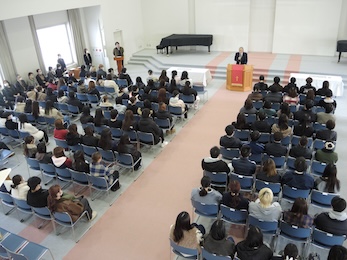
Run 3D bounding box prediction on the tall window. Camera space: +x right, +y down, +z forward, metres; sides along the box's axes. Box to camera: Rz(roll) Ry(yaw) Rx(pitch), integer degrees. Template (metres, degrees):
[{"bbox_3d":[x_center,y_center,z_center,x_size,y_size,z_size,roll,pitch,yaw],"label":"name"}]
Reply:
[{"bbox_3d":[-6.204,-4.418,15.143,0.180,2.200,2.050,9,30,23],"label":"tall window"}]

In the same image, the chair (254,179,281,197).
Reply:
[{"bbox_3d":[1.953,1.246,5.752,0.510,0.770,0.550,8,30,24],"label":"chair"}]

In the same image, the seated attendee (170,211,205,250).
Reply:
[{"bbox_3d":[0.311,1.686,4.645,0.500,1.250,0.740,8,30,24],"label":"seated attendee"}]

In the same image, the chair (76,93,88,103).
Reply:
[{"bbox_3d":[-3.590,-1.201,11.835,0.520,0.780,0.520,8,29,24],"label":"chair"}]

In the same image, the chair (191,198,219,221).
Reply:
[{"bbox_3d":[0.685,1.620,5.604,0.520,0.780,0.520,8,29,24],"label":"chair"}]

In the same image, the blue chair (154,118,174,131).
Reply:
[{"bbox_3d":[-0.235,-0.118,8.738,0.485,0.765,0.490,9,30,23],"label":"blue chair"}]

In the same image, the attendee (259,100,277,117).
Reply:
[{"bbox_3d":[2.832,-0.430,8.430,0.490,1.240,0.740,9,30,23],"label":"attendee"}]

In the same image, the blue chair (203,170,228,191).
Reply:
[{"bbox_3d":[1.029,1.167,6.509,0.500,0.780,0.550,8,29,22],"label":"blue chair"}]

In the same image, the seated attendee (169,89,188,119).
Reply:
[{"bbox_3d":[0.221,-0.871,10.085,0.520,1.250,0.780,8,29,24],"label":"seated attendee"}]

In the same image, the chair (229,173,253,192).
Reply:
[{"bbox_3d":[1.562,1.236,6.333,0.515,0.775,0.525,9,29,23],"label":"chair"}]

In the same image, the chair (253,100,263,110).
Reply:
[{"bbox_3d":[2.892,-0.710,9.885,0.520,0.780,0.520,8,29,24],"label":"chair"}]

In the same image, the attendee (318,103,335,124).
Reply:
[{"bbox_3d":[4.470,-0.228,8.359,0.500,1.290,0.770,9,29,23],"label":"attendee"}]

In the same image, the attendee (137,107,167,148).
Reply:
[{"bbox_3d":[-0.577,-0.039,8.034,0.560,1.380,0.820,8,30,24],"label":"attendee"}]

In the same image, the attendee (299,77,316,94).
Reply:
[{"bbox_3d":[4.548,-1.217,9.553,0.500,1.290,0.740,8,30,24],"label":"attendee"}]

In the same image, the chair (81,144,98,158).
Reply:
[{"bbox_3d":[-2.043,0.658,7.595,0.510,0.770,0.550,8,30,24],"label":"chair"}]

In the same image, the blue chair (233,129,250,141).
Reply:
[{"bbox_3d":[1.908,0.236,7.779,0.485,0.765,0.490,9,30,23],"label":"blue chair"}]

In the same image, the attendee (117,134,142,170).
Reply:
[{"bbox_3d":[-1.065,0.543,7.178,0.500,1.200,0.700,8,30,24],"label":"attendee"}]

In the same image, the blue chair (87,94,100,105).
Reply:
[{"bbox_3d":[-3.111,-1.130,11.621,0.520,0.780,0.520,8,29,24],"label":"blue chair"}]

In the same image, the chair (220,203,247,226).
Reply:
[{"bbox_3d":[1.209,1.678,5.481,0.515,0.775,0.525,9,29,23],"label":"chair"}]

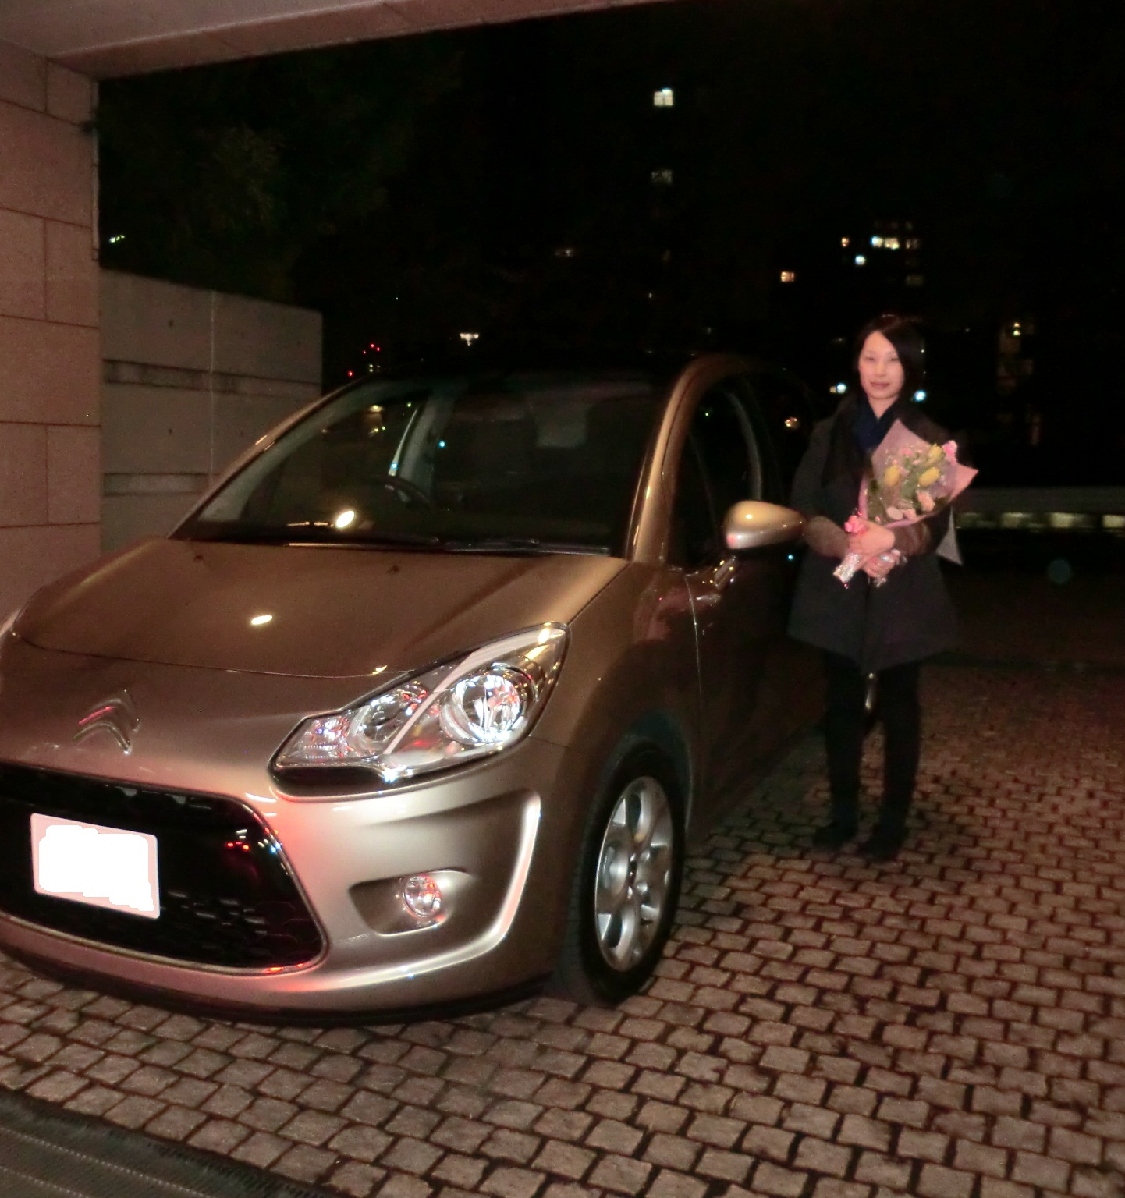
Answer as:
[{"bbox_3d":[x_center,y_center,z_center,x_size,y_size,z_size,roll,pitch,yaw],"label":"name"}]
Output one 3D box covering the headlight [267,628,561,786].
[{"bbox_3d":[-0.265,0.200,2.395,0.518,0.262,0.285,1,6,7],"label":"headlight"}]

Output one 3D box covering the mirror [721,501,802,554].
[{"bbox_3d":[0.515,-0.186,3.165,0.216,0.136,0.131,3,7,26],"label":"mirror"}]

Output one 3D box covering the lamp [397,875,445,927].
[{"bbox_3d":[-0.260,0.563,2.349,0.099,0.099,0.060,2,6,16],"label":"lamp"}]

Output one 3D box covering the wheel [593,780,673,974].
[{"bbox_3d":[0.096,0.606,2.804,0.171,0.433,0.433,3,7,26],"label":"wheel"}]

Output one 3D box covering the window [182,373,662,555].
[{"bbox_3d":[-0.359,-0.405,3.445,1.402,0.161,0.971,3,41,26],"label":"window"}]

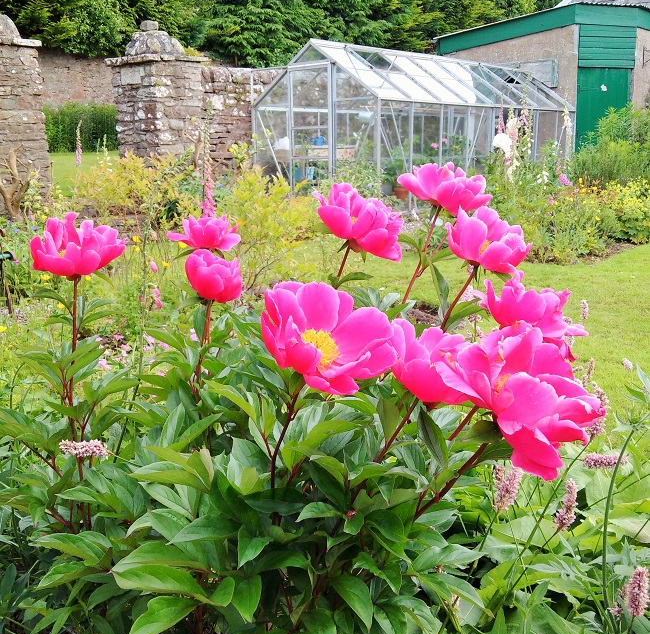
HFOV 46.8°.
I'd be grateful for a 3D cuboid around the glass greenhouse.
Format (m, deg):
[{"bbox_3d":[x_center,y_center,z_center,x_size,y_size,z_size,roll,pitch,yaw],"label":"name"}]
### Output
[{"bbox_3d":[1.474,-2.560,10.307,1.870,1.920,4.920,10,17,40],"label":"glass greenhouse"}]

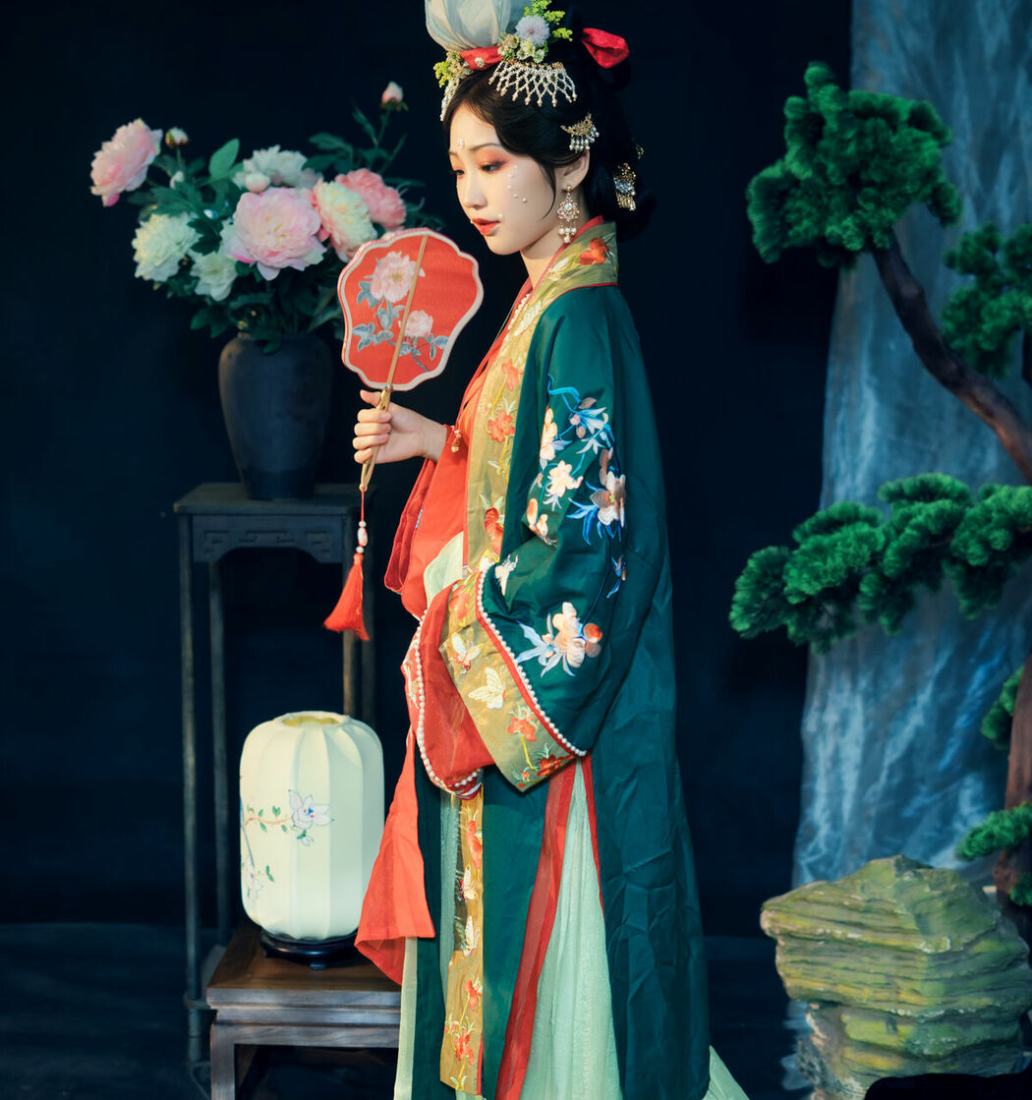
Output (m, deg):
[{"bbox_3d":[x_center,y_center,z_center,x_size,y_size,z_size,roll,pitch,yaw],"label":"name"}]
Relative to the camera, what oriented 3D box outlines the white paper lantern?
[{"bbox_3d":[-0.334,0.446,3.506,0.235,0.348,0.235,0,7,0],"label":"white paper lantern"}]

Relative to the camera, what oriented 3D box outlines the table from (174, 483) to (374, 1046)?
[{"bbox_3d":[-0.407,0.381,3.757,0.308,0.964,0.308,0,8,3],"label":"table"}]

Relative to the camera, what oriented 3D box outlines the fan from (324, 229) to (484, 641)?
[{"bbox_3d":[-0.186,-0.160,2.892,0.208,0.560,0.050,11,8,-26],"label":"fan"}]

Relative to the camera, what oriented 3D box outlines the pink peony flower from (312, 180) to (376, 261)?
[{"bbox_3d":[-0.283,-0.538,3.513,0.130,0.135,0.100,-6,10,-38],"label":"pink peony flower"}]

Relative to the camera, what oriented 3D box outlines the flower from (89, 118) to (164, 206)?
[{"bbox_3d":[-0.645,-0.643,3.560,0.105,0.140,0.140,-7,10,-42],"label":"flower"}]

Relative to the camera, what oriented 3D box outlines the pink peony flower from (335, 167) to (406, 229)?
[{"bbox_3d":[-0.246,-0.583,3.578,0.135,0.125,0.100,-5,9,-35],"label":"pink peony flower"}]

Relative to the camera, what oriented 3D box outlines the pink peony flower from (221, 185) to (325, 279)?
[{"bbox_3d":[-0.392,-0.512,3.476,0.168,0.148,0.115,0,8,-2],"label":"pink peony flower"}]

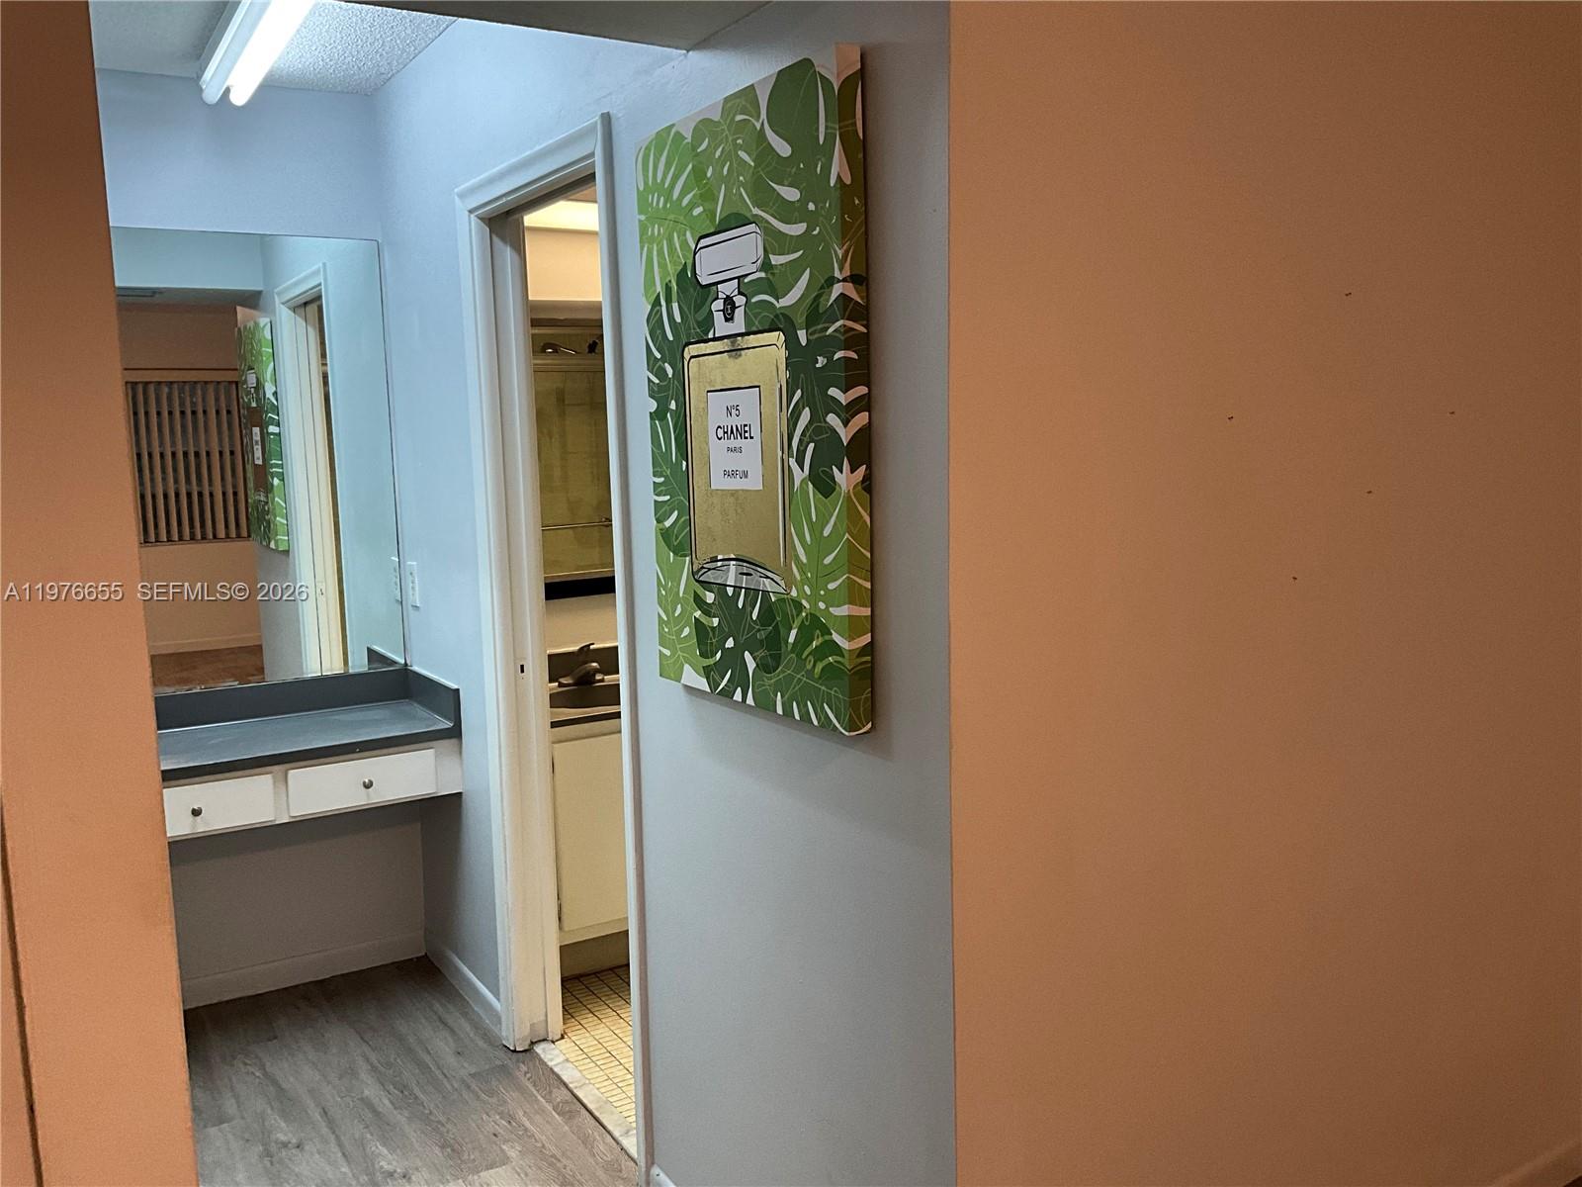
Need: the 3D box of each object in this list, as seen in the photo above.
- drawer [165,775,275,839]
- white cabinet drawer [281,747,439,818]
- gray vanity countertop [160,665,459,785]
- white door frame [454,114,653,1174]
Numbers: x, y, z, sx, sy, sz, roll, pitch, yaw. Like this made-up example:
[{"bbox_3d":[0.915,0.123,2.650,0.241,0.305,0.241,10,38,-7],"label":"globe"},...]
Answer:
[{"bbox_3d":[-1.500,0.500,3.287,0.363,0.118,0.300,-6,8,-31],"label":"drawer"},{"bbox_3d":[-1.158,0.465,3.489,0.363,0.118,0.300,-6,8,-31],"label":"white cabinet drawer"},{"bbox_3d":[-1.369,0.337,3.438,0.900,0.131,0.453,-6,8,-31],"label":"gray vanity countertop"},{"bbox_3d":[-0.466,0.138,2.879,0.143,2.090,0.860,-6,8,-31],"label":"white door frame"}]

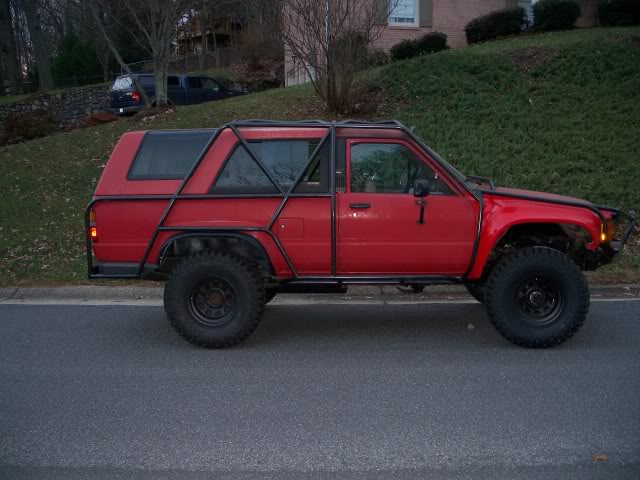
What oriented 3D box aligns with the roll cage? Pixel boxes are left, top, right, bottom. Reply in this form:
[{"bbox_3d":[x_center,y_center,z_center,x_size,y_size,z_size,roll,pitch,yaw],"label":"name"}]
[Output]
[{"bbox_3d":[0.375,-0.395,6.334,4.530,1.360,1.740,-1,6,4],"label":"roll cage"}]

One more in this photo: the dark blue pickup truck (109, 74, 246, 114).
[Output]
[{"bbox_3d":[-5.386,-5.488,26.985,1.950,1.840,5.450,4,12,39],"label":"dark blue pickup truck"}]

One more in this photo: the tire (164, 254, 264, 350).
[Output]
[{"bbox_3d":[-0.879,0.494,5.773,0.815,0.815,0.290,-1,6,4],"label":"tire"}]

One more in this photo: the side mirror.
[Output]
[{"bbox_3d":[0.786,-0.400,5.346,0.105,0.155,0.170,2,7,26],"label":"side mirror"}]

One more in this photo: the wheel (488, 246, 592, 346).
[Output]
[{"bbox_3d":[1.766,0.466,5.585,0.815,0.815,0.290,-1,6,4],"label":"wheel"}]

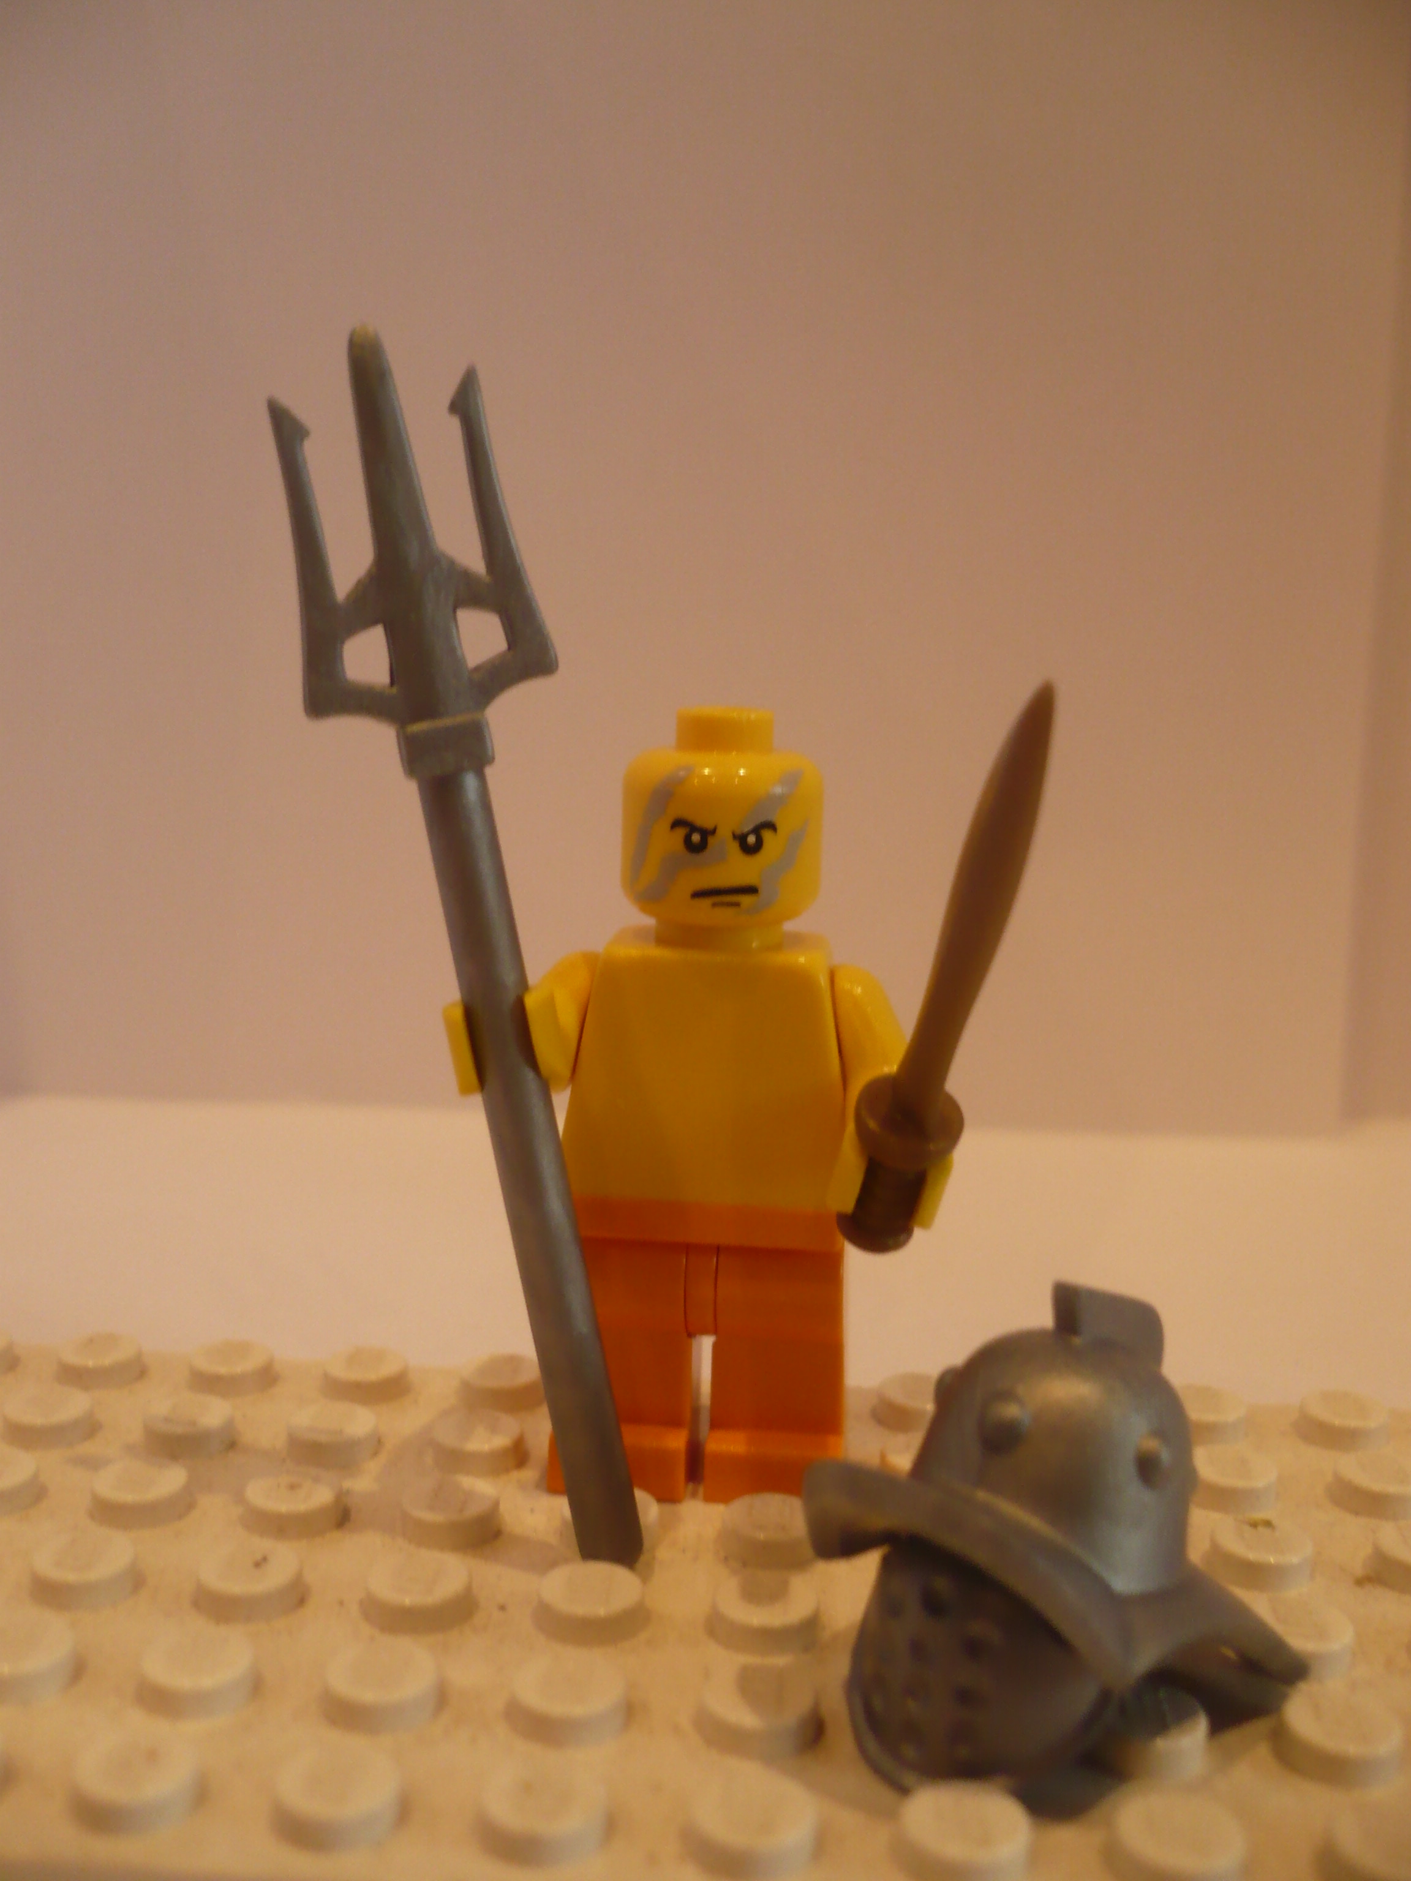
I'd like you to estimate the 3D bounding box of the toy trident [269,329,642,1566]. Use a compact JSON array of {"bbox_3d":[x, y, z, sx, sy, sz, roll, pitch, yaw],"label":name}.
[{"bbox_3d":[-0.010,0.002,0.089,0.012,0.060,0.004,-12,6,-11],"label":"toy trident"}]

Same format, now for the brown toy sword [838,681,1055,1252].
[{"bbox_3d":[0.011,0.002,0.083,0.005,0.030,0.005,10,34,-4],"label":"brown toy sword"}]

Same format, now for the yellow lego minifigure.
[{"bbox_3d":[0.000,0.010,0.096,0.024,0.040,0.018,2,10,3],"label":"yellow lego minifigure"}]

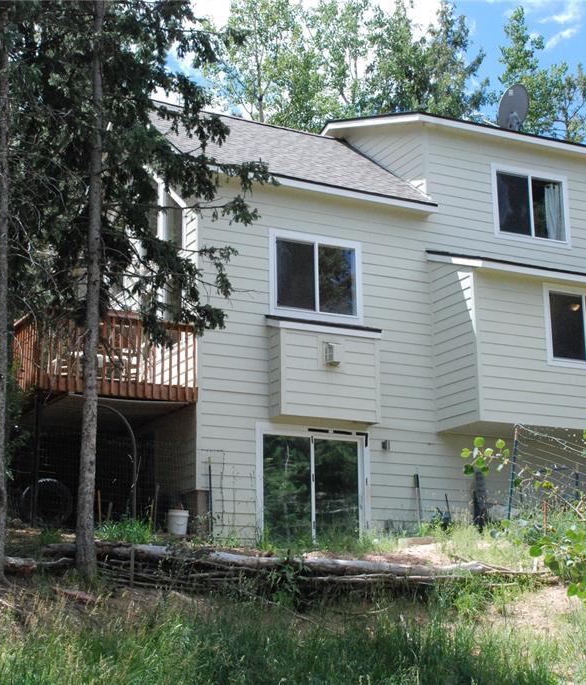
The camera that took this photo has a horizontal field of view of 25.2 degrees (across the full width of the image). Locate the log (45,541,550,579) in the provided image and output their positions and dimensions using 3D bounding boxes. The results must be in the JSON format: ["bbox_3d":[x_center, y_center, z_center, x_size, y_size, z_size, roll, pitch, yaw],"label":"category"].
[{"bbox_3d":[0.341,2.871,17.053,7.240,0.270,0.300,7,-16,-24],"label":"log"}]

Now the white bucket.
[{"bbox_3d":[-1.658,2.614,19.000,0.310,0.370,0.310,-1,-14,0],"label":"white bucket"}]

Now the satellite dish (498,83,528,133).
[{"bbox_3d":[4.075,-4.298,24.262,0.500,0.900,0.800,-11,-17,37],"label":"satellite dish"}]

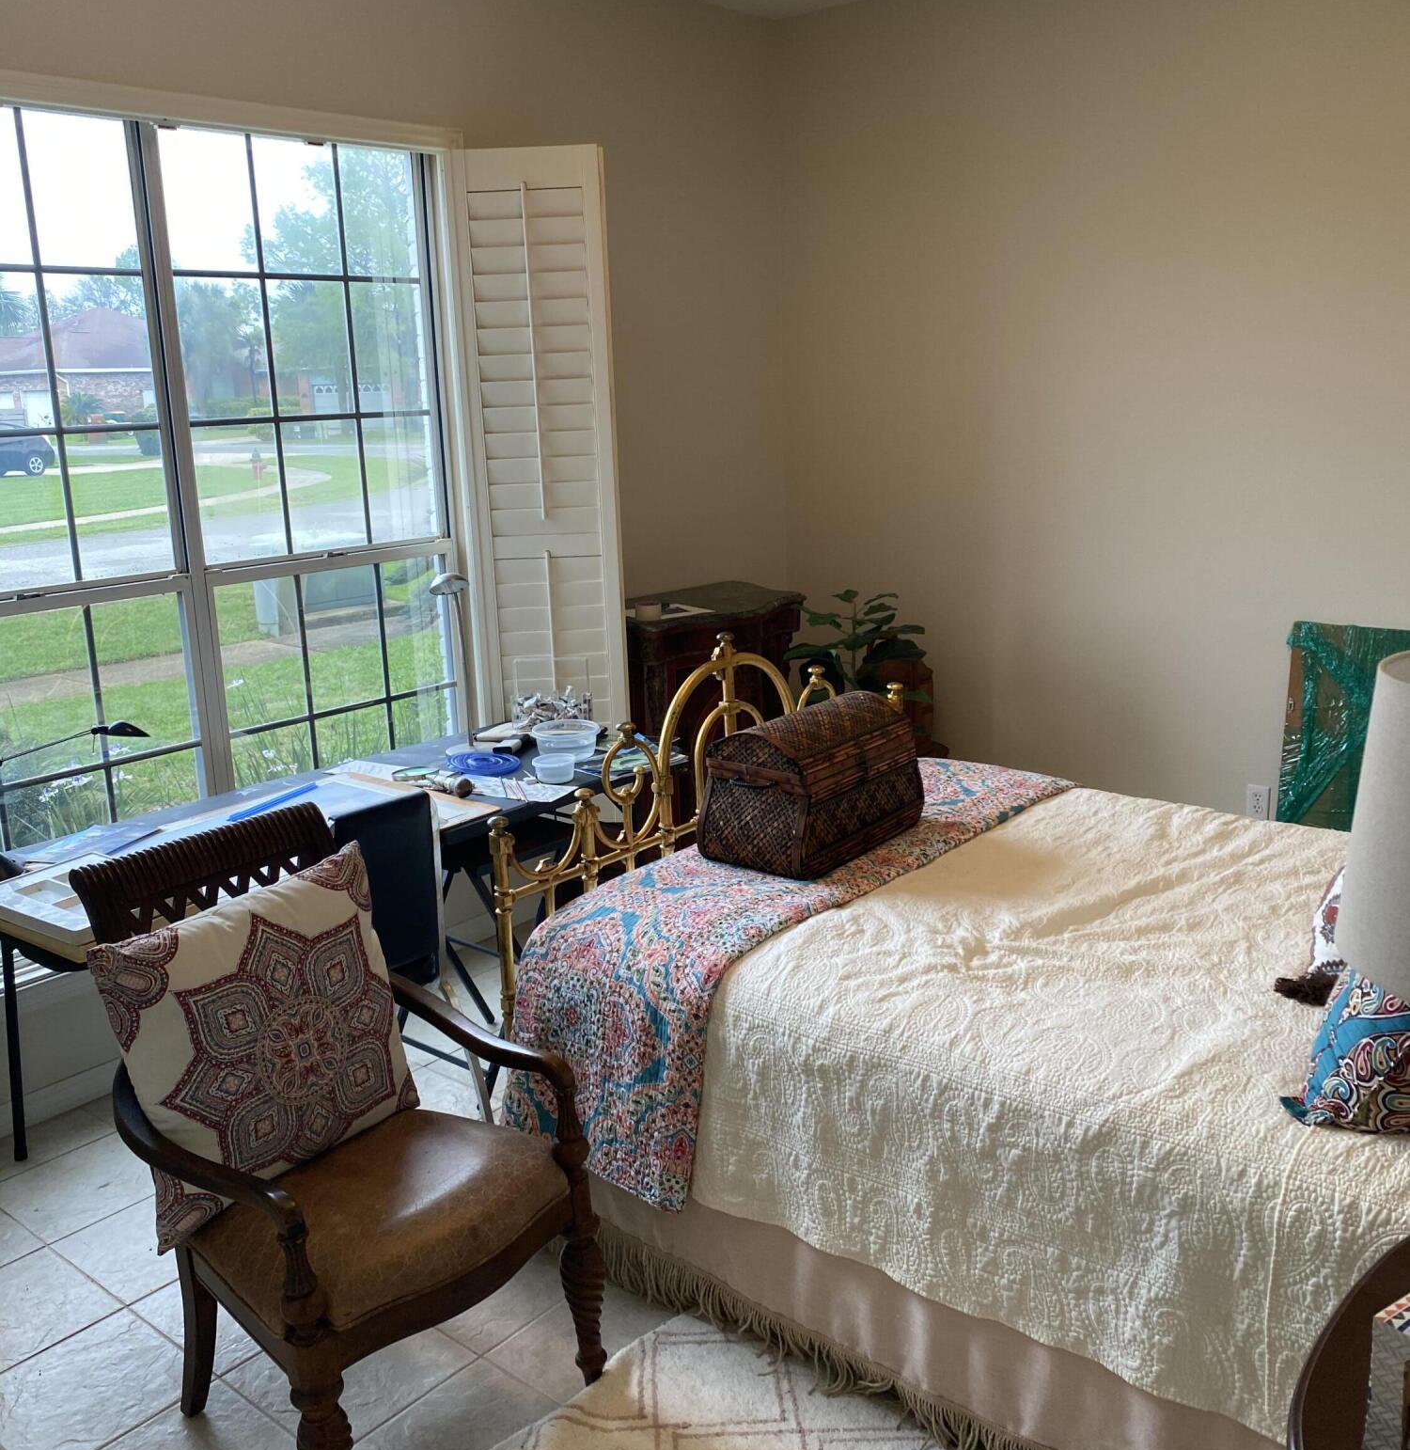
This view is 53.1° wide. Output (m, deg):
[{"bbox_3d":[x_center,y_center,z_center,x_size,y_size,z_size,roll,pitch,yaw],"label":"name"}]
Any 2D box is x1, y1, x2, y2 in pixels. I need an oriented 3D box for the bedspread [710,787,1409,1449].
[{"bbox_3d":[0.849,0.529,2.643,1.870,0.450,1.530,10,18,39],"label":"bedspread"}]

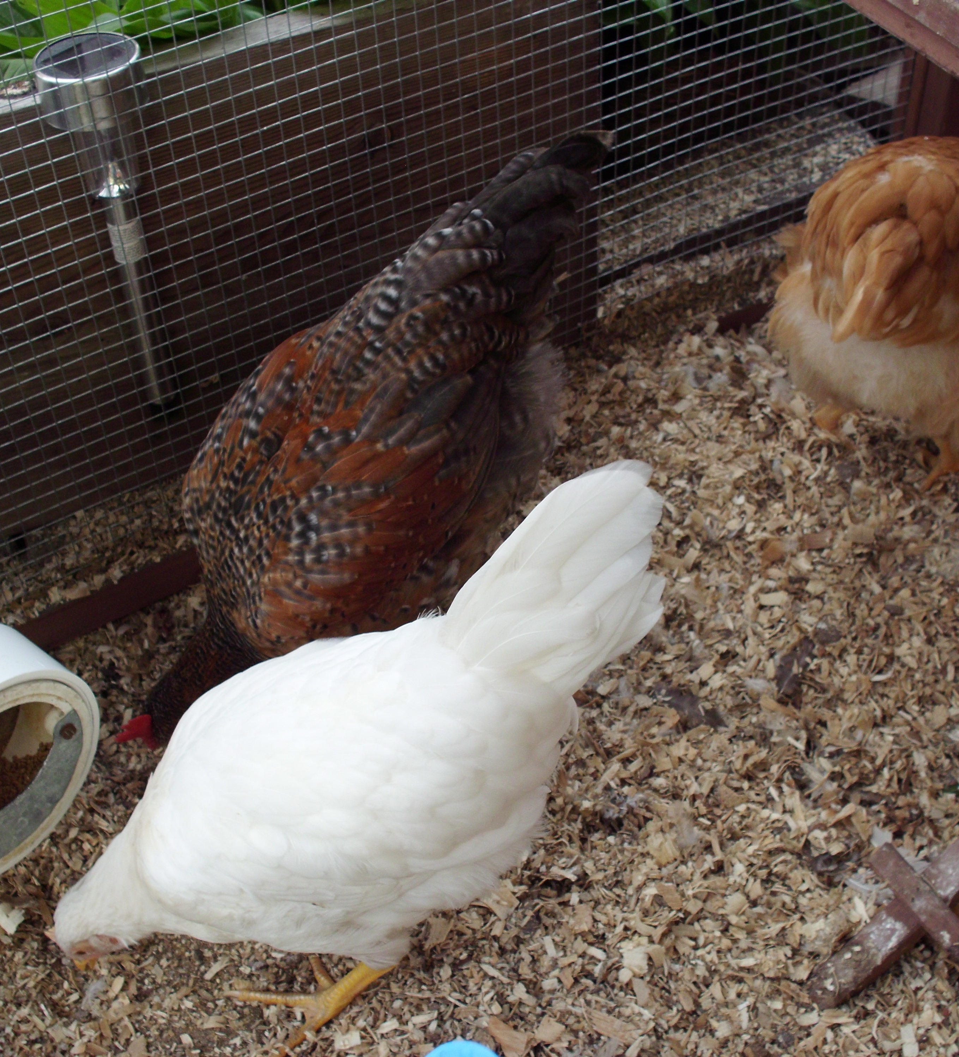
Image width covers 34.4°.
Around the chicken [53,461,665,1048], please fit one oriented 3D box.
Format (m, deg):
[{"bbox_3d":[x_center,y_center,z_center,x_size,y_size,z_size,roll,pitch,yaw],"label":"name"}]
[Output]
[{"bbox_3d":[-0.067,0.113,0.760,0.325,0.290,0.160,-13,49,-9],"label":"chicken"}]

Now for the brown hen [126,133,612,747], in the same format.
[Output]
[{"bbox_3d":[-0.065,-0.023,0.835,0.345,0.360,0.180,-23,51,-17],"label":"brown hen"}]

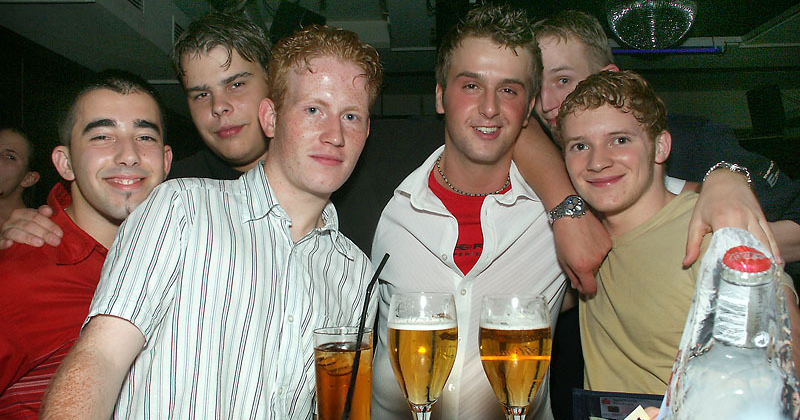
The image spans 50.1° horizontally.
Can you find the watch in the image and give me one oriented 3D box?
[{"bbox_3d":[0.276,0.001,1.400,0.064,0.043,0.052,-21,-7,-32],"label":"watch"}]

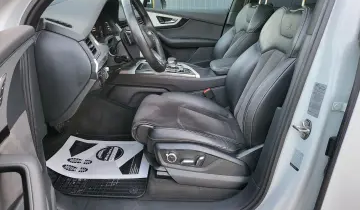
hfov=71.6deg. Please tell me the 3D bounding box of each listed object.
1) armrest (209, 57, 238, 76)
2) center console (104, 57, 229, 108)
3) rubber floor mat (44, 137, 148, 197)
[{"bbox_3d":[0.351,-0.227,1.522,0.320,0.067,0.280,1,22,0],"label":"armrest"},{"bbox_3d":[0.058,-0.104,1.575,1.010,0.315,0.320,1,22,0],"label":"center console"},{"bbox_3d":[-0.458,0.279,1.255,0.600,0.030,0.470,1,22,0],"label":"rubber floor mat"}]

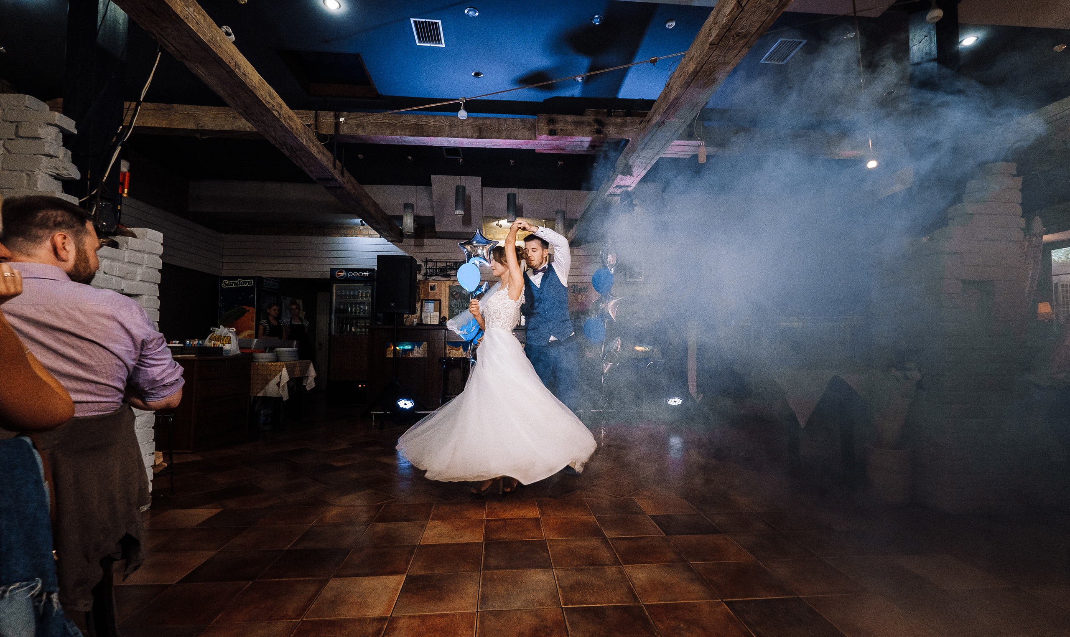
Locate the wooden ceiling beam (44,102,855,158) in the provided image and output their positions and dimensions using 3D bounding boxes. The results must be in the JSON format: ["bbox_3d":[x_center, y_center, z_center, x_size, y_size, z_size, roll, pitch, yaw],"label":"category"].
[{"bbox_3d":[-0.551,-2.133,5.121,9.100,0.280,0.220,0,-3,-5],"label":"wooden ceiling beam"}]

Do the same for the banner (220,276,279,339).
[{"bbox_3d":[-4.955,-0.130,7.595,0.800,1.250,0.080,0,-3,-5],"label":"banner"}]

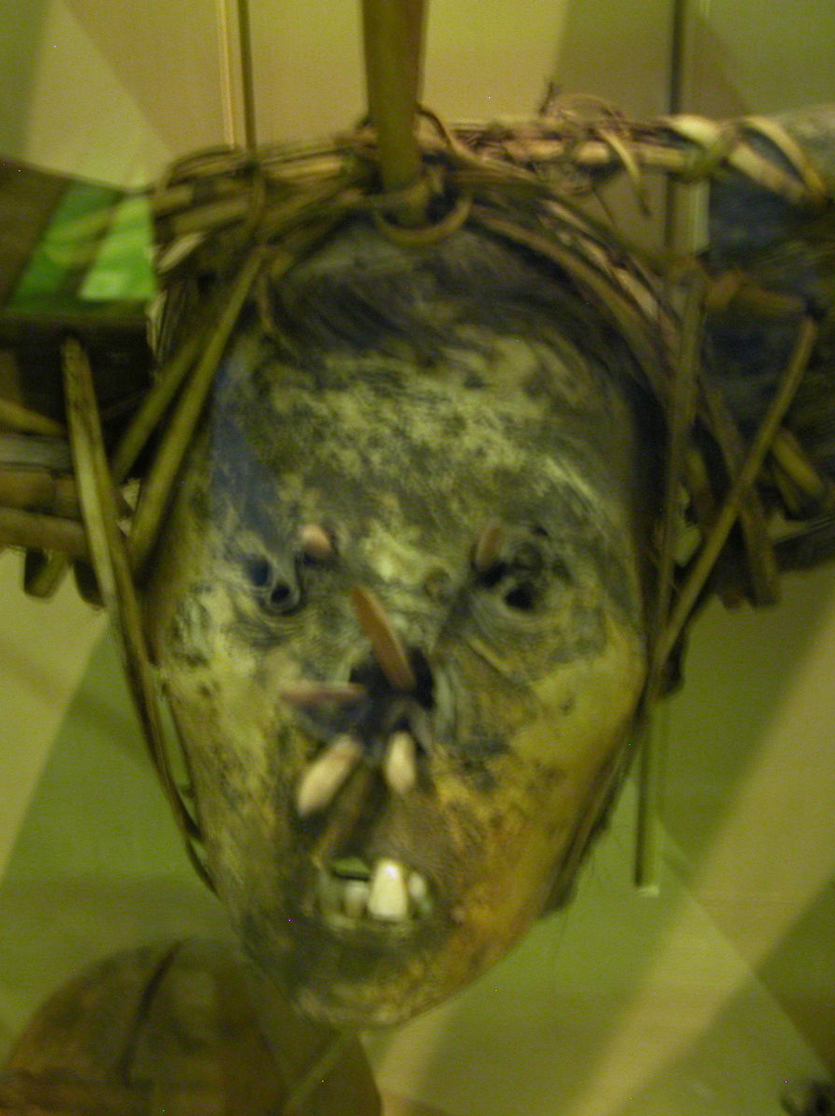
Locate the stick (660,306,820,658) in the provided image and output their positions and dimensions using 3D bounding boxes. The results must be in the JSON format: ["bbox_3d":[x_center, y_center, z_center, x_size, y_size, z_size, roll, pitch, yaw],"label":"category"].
[{"bbox_3d":[0.089,-0.019,0.650,0.005,0.104,0.005,23,0,0],"label":"stick"}]

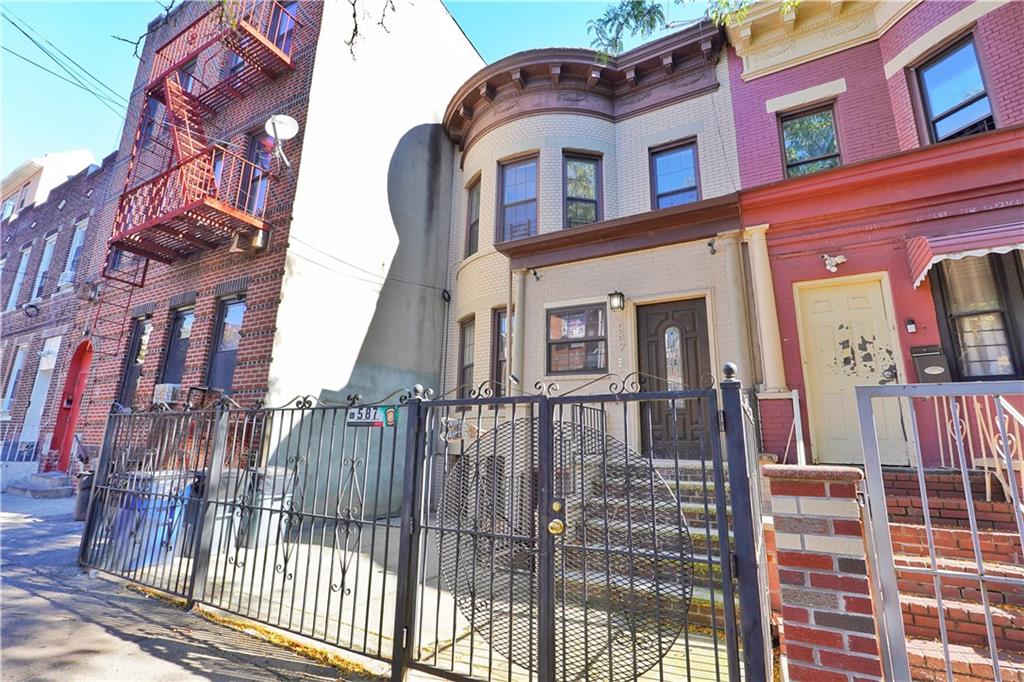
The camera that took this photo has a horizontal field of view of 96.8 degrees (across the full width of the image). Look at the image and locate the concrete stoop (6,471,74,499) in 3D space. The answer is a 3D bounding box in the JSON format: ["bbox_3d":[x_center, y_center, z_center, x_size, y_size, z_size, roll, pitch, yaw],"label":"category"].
[{"bbox_3d":[-8.922,2.712,8.623,1.360,0.380,0.560,-6,-15,28],"label":"concrete stoop"}]

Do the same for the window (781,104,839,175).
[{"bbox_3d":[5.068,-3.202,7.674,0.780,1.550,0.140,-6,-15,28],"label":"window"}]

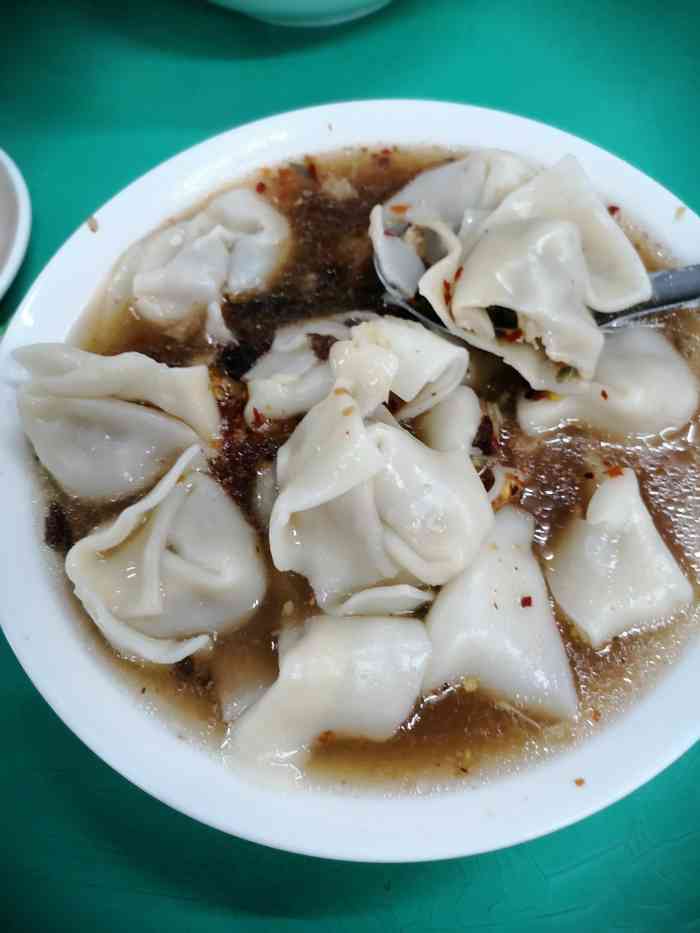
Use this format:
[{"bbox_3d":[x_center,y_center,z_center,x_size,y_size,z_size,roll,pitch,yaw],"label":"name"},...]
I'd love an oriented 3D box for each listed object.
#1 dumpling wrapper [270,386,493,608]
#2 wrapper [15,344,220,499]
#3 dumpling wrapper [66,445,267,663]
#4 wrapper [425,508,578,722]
[{"bbox_3d":[0.008,0.008,0.184,0.057,0.035,0.058,-1,68,3],"label":"dumpling wrapper"},{"bbox_3d":[-0.067,-0.013,0.204,0.056,0.029,0.043,8,68,7],"label":"wrapper"},{"bbox_3d":[-0.045,0.026,0.187,0.041,0.028,0.048,39,75,17],"label":"dumpling wrapper"},{"bbox_3d":[0.038,0.037,0.179,0.038,0.026,0.053,2,68,5],"label":"wrapper"}]

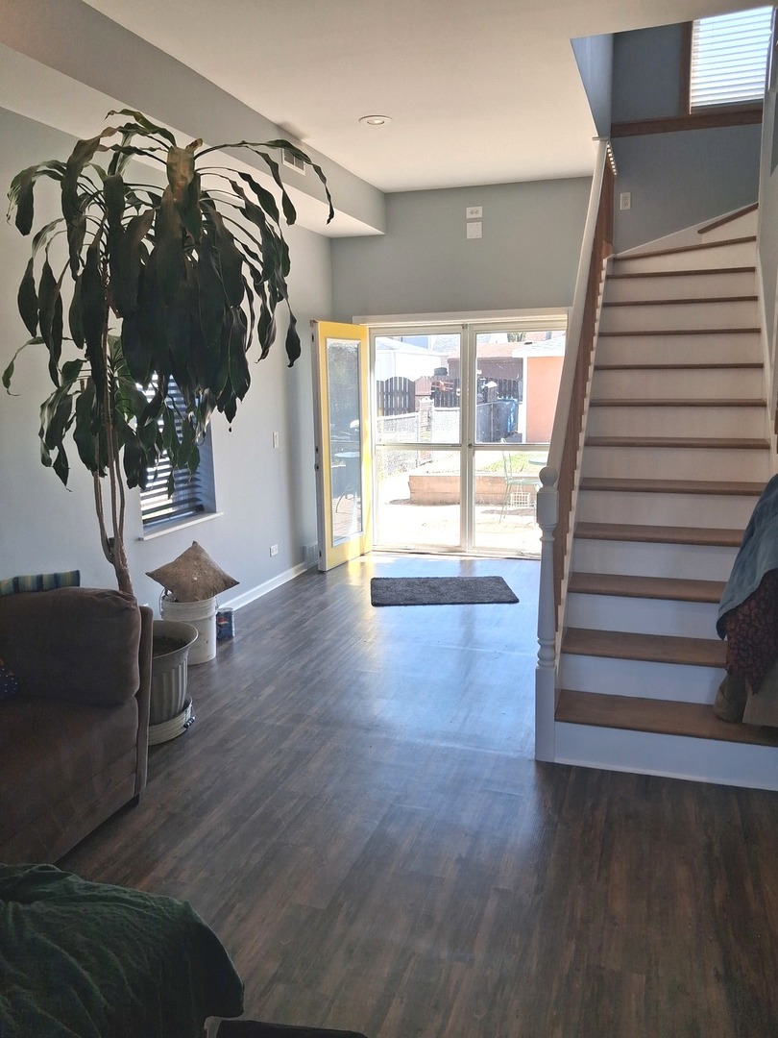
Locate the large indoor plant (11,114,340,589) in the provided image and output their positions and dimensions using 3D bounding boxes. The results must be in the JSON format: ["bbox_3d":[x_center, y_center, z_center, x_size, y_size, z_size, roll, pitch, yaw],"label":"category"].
[{"bbox_3d":[-0.942,-0.481,3.377,1.450,2.250,1.250,2,11,18],"label":"large indoor plant"}]

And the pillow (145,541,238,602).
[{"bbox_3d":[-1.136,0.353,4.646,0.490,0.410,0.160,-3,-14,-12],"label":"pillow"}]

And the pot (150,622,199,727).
[{"bbox_3d":[-1.148,0.766,3.749,0.540,0.430,0.540,-1,10,0],"label":"pot"}]

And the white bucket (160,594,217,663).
[{"bbox_3d":[-1.145,0.627,4.701,0.305,0.370,0.305,-1,10,0],"label":"white bucket"}]

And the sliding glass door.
[{"bbox_3d":[0.663,-0.682,7.109,1.730,2.030,0.120,2,11,18],"label":"sliding glass door"}]

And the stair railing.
[{"bbox_3d":[1.187,-0.827,4.819,0.100,3.113,3.659,2,11,18],"label":"stair railing"}]

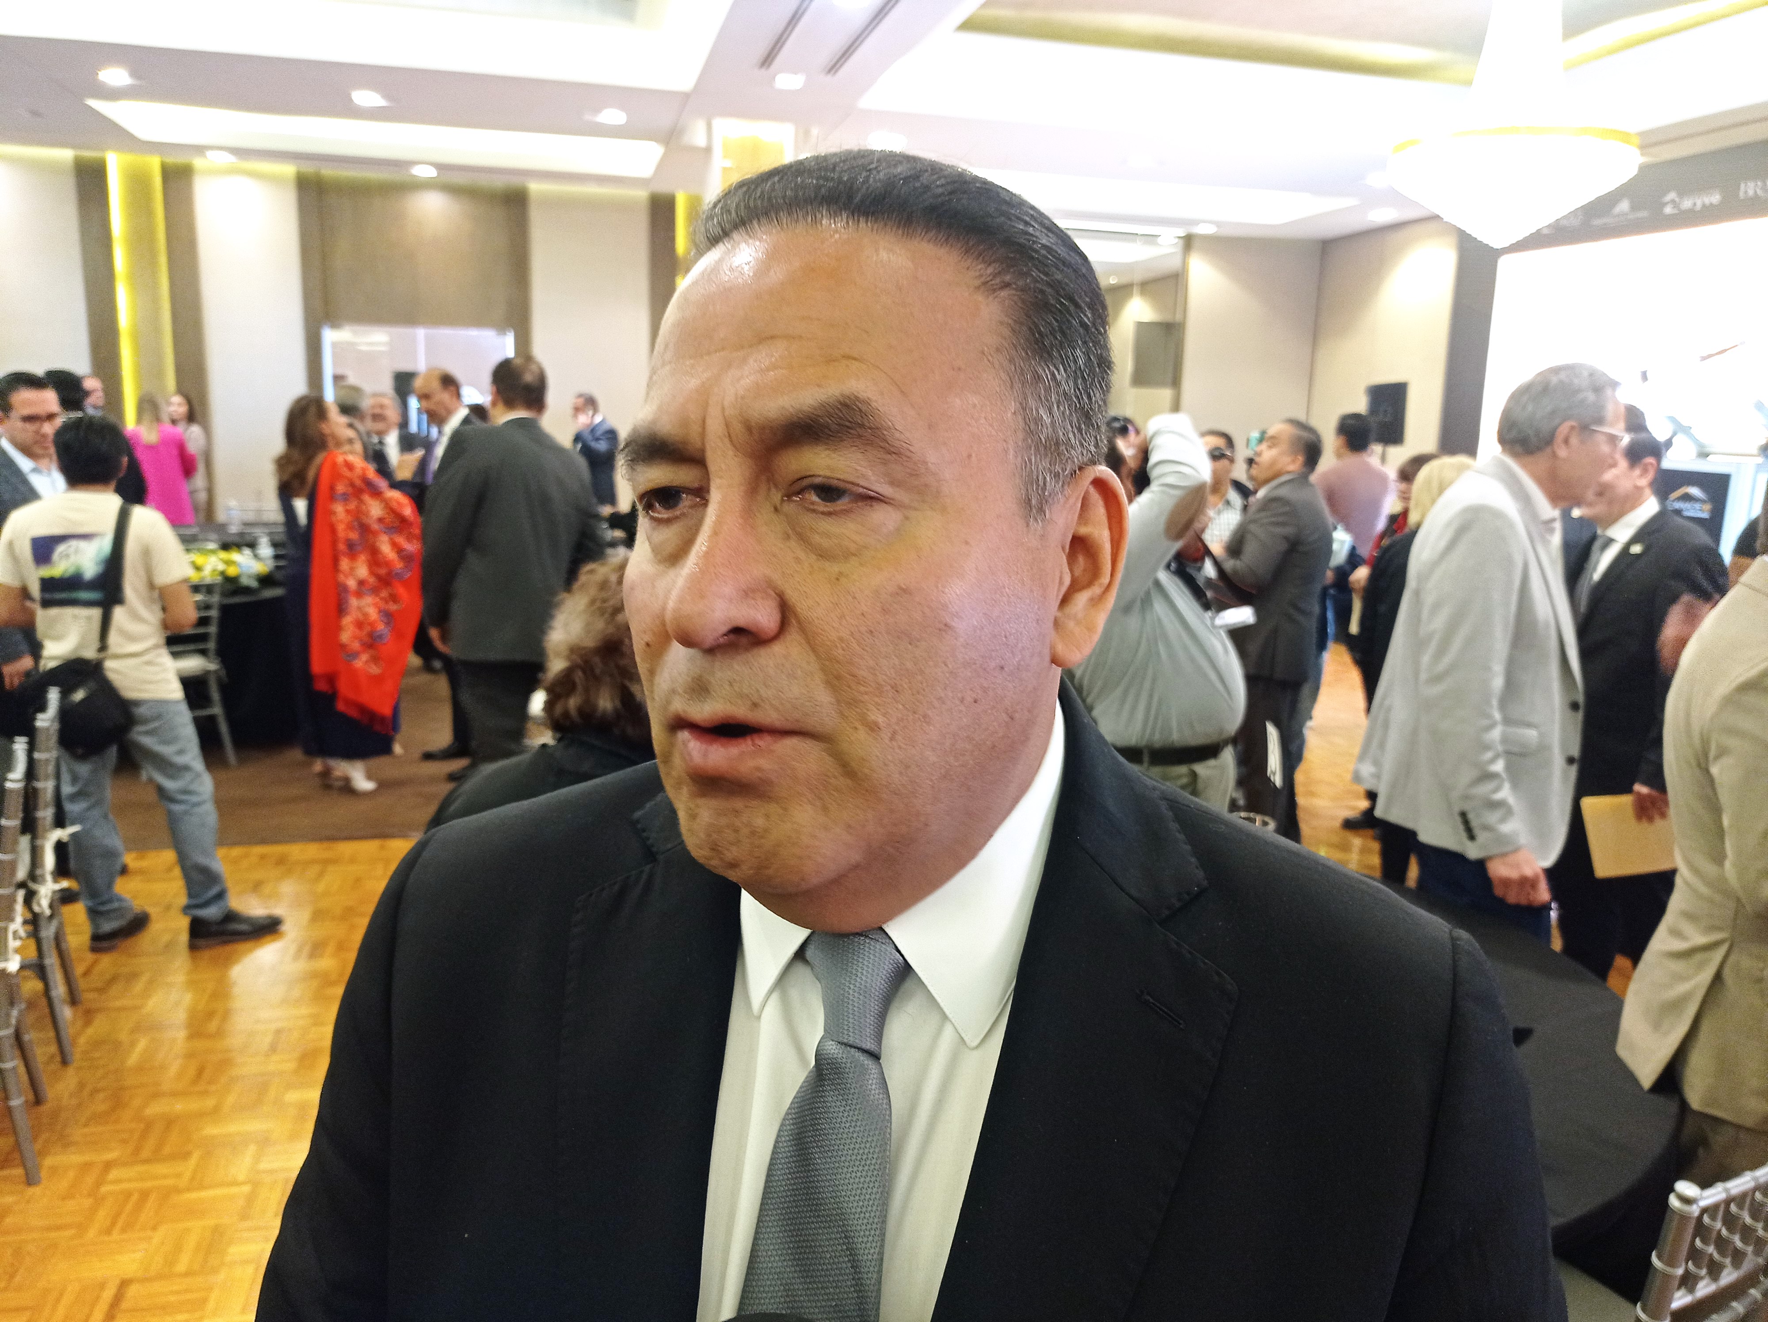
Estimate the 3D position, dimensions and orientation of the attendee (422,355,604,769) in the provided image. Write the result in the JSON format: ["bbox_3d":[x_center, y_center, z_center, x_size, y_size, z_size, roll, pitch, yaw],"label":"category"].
[{"bbox_3d":[-1.315,-0.136,5.061,0.600,1.800,0.380,-3,11,-21],"label":"attendee"}]

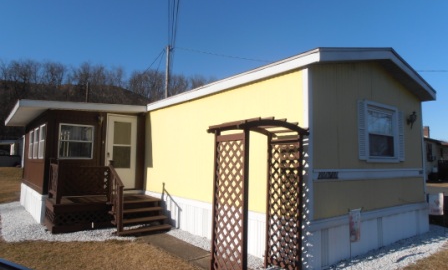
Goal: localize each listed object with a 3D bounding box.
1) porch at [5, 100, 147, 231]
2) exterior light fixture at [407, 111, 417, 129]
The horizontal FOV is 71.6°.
[{"bbox_3d":[-4.779,0.759,9.551,3.093,3.049,4.810,5,-7,-38],"label":"porch"},{"bbox_3d":[4.002,-0.322,6.591,0.141,0.355,0.163,5,-7,-38],"label":"exterior light fixture"}]

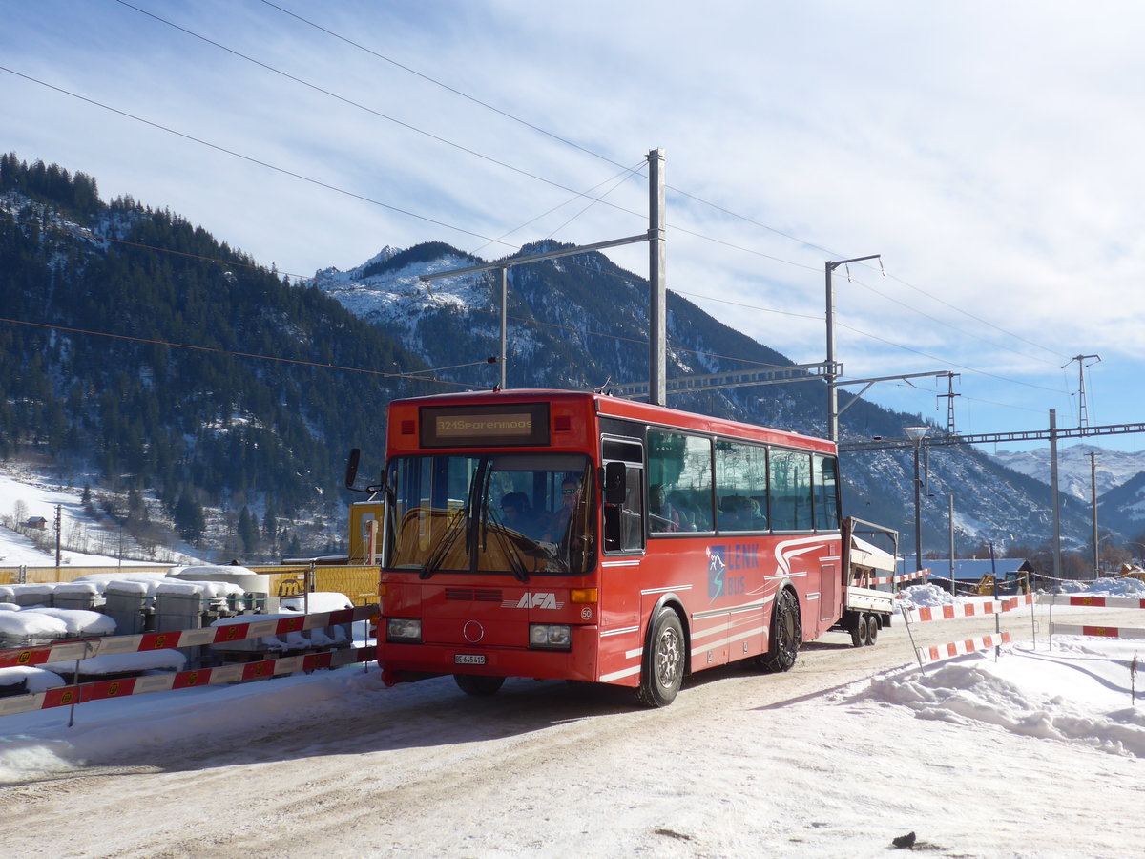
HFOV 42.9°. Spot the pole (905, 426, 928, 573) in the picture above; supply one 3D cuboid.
[{"bbox_3d":[12.367,2.761,52.000,0.850,5.780,0.850,5,-7,-44],"label":"pole"}]

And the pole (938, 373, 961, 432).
[{"bbox_3d":[19.236,-1.274,74.000,0.400,3.190,1.350,5,-7,-44],"label":"pole"}]

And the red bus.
[{"bbox_3d":[1.014,1.440,17.741,2.330,3.130,8.910,-1,-4,25],"label":"red bus"}]

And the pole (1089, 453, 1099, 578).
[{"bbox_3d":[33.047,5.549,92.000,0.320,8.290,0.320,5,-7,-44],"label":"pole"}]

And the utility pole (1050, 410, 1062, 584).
[{"bbox_3d":[22.890,3.212,69.000,0.270,8.400,0.270,5,-7,-44],"label":"utility pole"}]

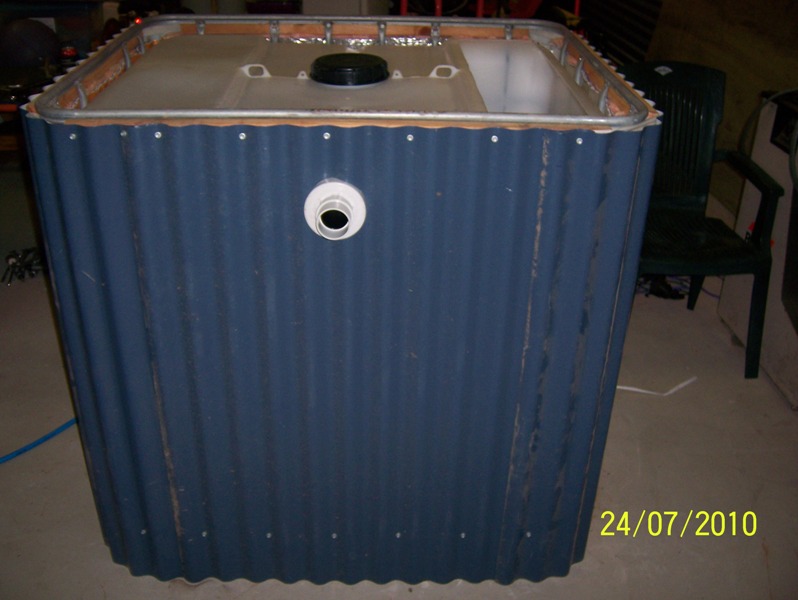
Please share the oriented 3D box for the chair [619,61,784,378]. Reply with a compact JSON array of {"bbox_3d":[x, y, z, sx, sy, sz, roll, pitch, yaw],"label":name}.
[{"bbox_3d":[0.970,-0.280,2.900,0.580,0.935,0.610,-1,29,-5],"label":"chair"}]

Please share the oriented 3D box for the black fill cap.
[{"bbox_3d":[-0.114,-0.542,1.955,0.184,0.041,0.184,1,29,-2],"label":"black fill cap"}]

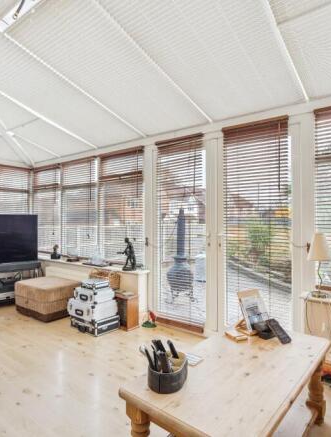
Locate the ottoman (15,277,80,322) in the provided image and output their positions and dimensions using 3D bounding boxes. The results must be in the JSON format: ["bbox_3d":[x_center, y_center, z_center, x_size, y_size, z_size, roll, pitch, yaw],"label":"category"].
[{"bbox_3d":[-1.489,0.997,3.690,0.680,0.385,0.450,0,0,38],"label":"ottoman"}]

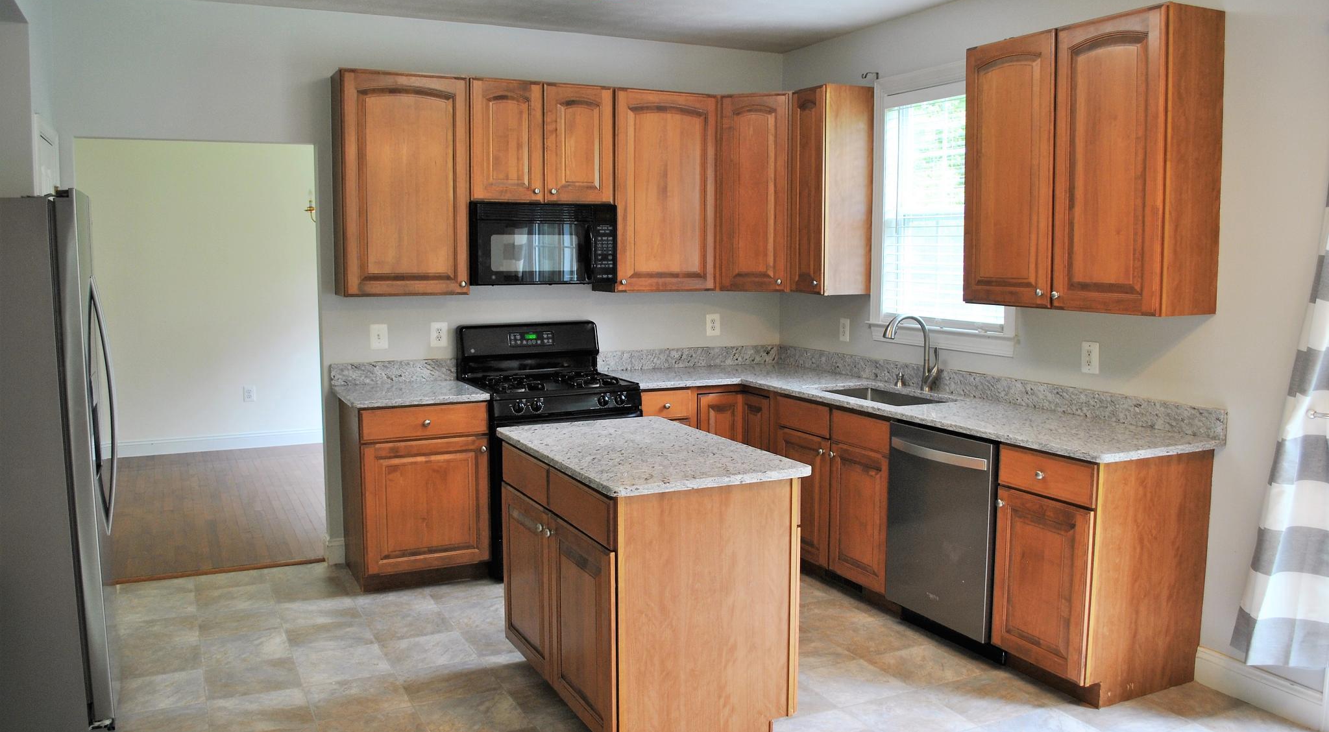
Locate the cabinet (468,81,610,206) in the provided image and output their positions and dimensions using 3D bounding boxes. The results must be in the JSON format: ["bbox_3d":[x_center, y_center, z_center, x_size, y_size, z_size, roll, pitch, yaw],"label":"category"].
[{"bbox_3d":[-0.667,-1.134,5.138,0.769,0.602,0.325,-3,7,-26],"label":"cabinet"}]

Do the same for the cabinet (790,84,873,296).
[{"bbox_3d":[0.884,-0.919,5.296,0.325,1.064,0.314,-3,7,-26],"label":"cabinet"}]

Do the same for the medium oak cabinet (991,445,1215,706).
[{"bbox_3d":[1.590,0.721,3.666,0.622,0.880,0.450,-3,7,-26],"label":"medium oak cabinet"}]

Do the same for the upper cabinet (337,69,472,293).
[{"bbox_3d":[-1.280,-0.872,4.867,0.605,1.052,0.322,-3,7,-26],"label":"upper cabinet"}]

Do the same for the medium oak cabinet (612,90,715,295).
[{"bbox_3d":[-0.045,-0.940,5.467,0.622,1.064,0.325,-3,7,-26],"label":"medium oak cabinet"}]

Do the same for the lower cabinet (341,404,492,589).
[{"bbox_3d":[-1.223,0.587,4.887,0.608,0.880,0.622,-3,7,-26],"label":"lower cabinet"}]

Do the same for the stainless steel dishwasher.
[{"bbox_3d":[1.352,0.648,4.119,0.615,0.810,0.610,-3,7,-26],"label":"stainless steel dishwasher"}]

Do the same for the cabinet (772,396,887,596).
[{"bbox_3d":[1.032,0.587,4.824,0.625,0.854,0.918,-3,7,-26],"label":"cabinet"}]

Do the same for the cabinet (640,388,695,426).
[{"bbox_3d":[-0.120,0.524,5.440,0.317,0.873,0.625,-3,7,-26],"label":"cabinet"}]

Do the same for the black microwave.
[{"bbox_3d":[-0.656,-0.629,5.173,0.759,0.405,0.387,-3,7,-26],"label":"black microwave"}]

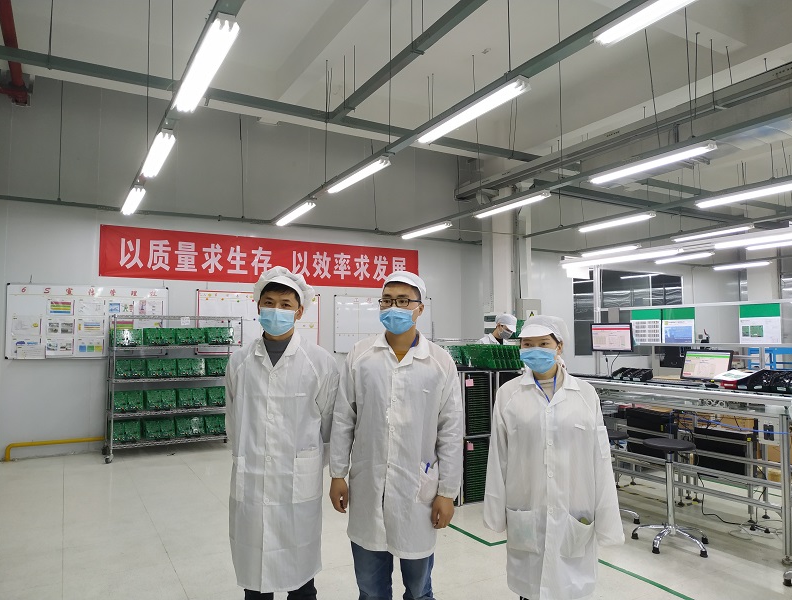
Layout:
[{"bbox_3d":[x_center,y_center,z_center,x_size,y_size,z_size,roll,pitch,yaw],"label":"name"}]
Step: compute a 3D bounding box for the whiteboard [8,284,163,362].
[{"bbox_3d":[-4.261,0.300,7.801,1.980,1.000,0.030,2,-5,-31],"label":"whiteboard"}]

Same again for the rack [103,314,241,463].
[{"bbox_3d":[-3.054,1.168,7.739,1.660,1.850,0.600,2,-5,-31],"label":"rack"}]

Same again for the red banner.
[{"bbox_3d":[-1.883,-0.644,9.321,5.440,0.750,0.020,2,-5,-31],"label":"red banner"}]

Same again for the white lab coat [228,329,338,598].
[{"bbox_3d":[-0.456,0.639,2.250,0.470,1.030,0.310,-1,-4,2],"label":"white lab coat"}]

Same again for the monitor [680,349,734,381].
[{"bbox_3d":[2.645,0.560,4.710,0.100,0.290,0.420,19,-13,-28],"label":"monitor"}]

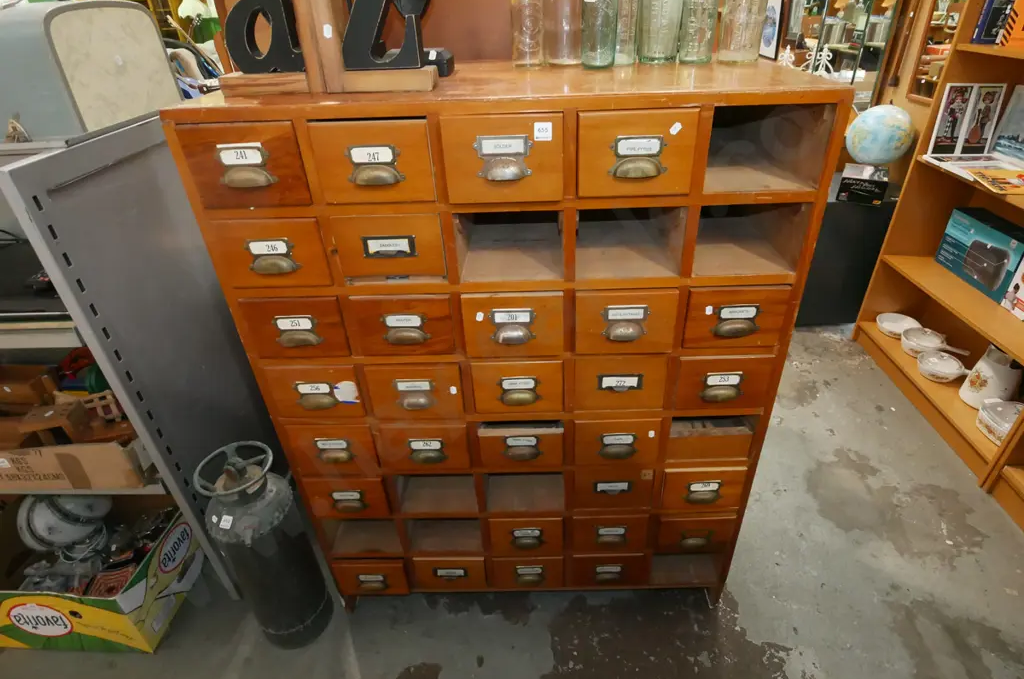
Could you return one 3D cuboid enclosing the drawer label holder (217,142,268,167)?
[{"bbox_3d":[-0.395,-0.269,0.776,0.065,0.030,0.003,-2,32,2],"label":"drawer label holder"}]

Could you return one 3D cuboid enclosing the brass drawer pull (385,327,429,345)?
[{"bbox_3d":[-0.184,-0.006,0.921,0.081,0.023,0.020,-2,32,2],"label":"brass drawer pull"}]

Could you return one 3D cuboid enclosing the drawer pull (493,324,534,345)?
[{"bbox_3d":[0.002,-0.009,0.916,0.078,0.027,0.021,-2,32,2],"label":"drawer pull"}]

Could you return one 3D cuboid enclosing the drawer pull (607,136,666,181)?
[{"bbox_3d":[0.189,-0.275,0.806,0.086,0.059,0.020,-2,32,3],"label":"drawer pull"}]

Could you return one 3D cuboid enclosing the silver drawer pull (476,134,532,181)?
[{"bbox_3d":[-0.011,-0.264,0.778,0.083,0.060,0.022,-3,32,2],"label":"silver drawer pull"}]

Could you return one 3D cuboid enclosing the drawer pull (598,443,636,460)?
[{"bbox_3d":[0.223,0.238,1.126,0.077,0.026,0.018,-2,32,3],"label":"drawer pull"}]

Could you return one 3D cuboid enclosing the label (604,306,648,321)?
[{"bbox_3d":[0.204,-0.046,0.953,0.074,0.028,0.004,-2,32,3],"label":"label"}]

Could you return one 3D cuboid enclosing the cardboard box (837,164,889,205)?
[{"bbox_3d":[1.507,-0.662,2.276,0.157,0.100,0.220,17,38,30],"label":"cardboard box"}]

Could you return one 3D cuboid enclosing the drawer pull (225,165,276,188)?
[{"bbox_3d":[-0.391,-0.242,0.794,0.076,0.029,0.021,-3,32,2],"label":"drawer pull"}]

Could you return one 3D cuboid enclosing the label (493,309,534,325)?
[{"bbox_3d":[0.002,-0.041,0.962,0.074,0.028,0.004,-2,32,3],"label":"label"}]

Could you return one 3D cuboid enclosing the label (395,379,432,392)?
[{"bbox_3d":[-0.185,0.087,1.010,0.068,0.027,0.005,-3,32,2],"label":"label"}]

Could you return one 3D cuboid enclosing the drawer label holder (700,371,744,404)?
[{"bbox_3d":[0.407,0.093,1.033,0.081,0.059,0.020,-2,32,3],"label":"drawer label holder"}]

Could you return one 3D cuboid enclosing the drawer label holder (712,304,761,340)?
[{"bbox_3d":[0.389,-0.031,0.907,0.086,0.049,0.023,-2,32,2],"label":"drawer label holder"}]

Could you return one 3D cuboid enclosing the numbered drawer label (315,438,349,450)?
[{"bbox_3d":[-0.361,0.209,1.065,0.065,0.029,0.003,-2,32,2],"label":"numbered drawer label"}]

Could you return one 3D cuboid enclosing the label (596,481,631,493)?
[{"bbox_3d":[0.217,0.319,1.135,0.078,0.033,0.009,-2,32,2],"label":"label"}]

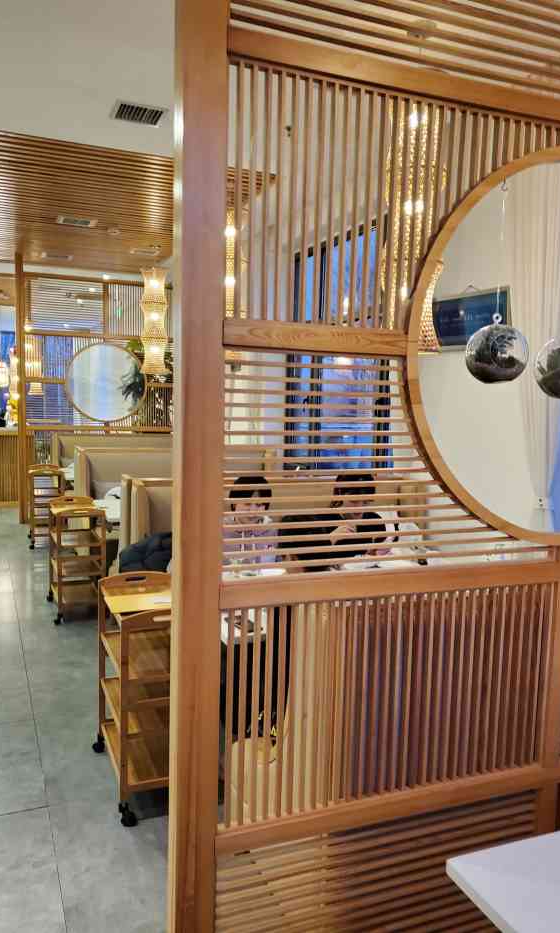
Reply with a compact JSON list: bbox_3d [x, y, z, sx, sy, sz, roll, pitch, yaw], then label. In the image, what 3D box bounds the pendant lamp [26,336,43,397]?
[{"bbox_3d":[-4.386,-1.816,12.600,0.290,1.100,0.290,-1,6,-23],"label":"pendant lamp"}]

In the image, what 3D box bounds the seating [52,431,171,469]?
[{"bbox_3d":[-1.895,0.164,8.574,1.680,1.130,0.650,-1,6,-23],"label":"seating"}]

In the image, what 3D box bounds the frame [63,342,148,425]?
[{"bbox_3d":[-2.176,-1.049,8.852,1.020,1.020,0.080,-1,6,-23],"label":"frame"}]

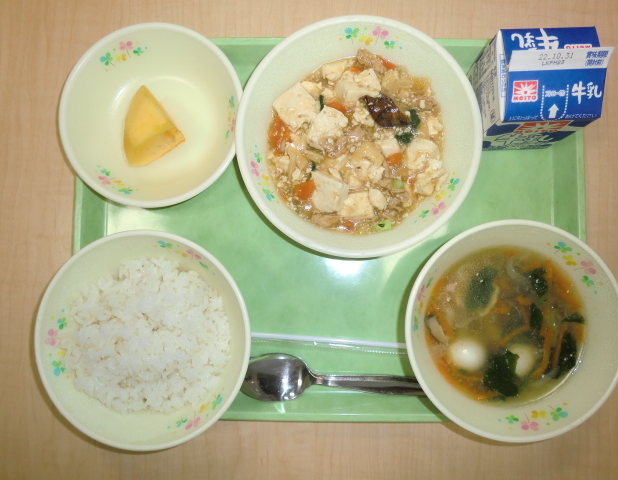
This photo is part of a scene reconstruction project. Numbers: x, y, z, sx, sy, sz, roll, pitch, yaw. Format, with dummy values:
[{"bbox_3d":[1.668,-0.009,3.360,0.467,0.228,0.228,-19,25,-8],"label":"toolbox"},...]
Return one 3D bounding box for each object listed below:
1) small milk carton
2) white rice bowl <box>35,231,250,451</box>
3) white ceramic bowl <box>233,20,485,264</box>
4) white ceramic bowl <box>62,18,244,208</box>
[{"bbox_3d":[0.143,-0.097,0.311,0.057,0.086,0.057,-2,86,1],"label":"small milk carton"},{"bbox_3d":[-0.102,0.063,0.320,0.132,0.051,0.132,0,86,1],"label":"white rice bowl"},{"bbox_3d":[0.032,-0.064,0.328,0.154,0.050,0.154,0,86,1],"label":"white ceramic bowl"},{"bbox_3d":[-0.102,-0.080,0.334,0.122,0.043,0.122,0,86,1],"label":"white ceramic bowl"}]

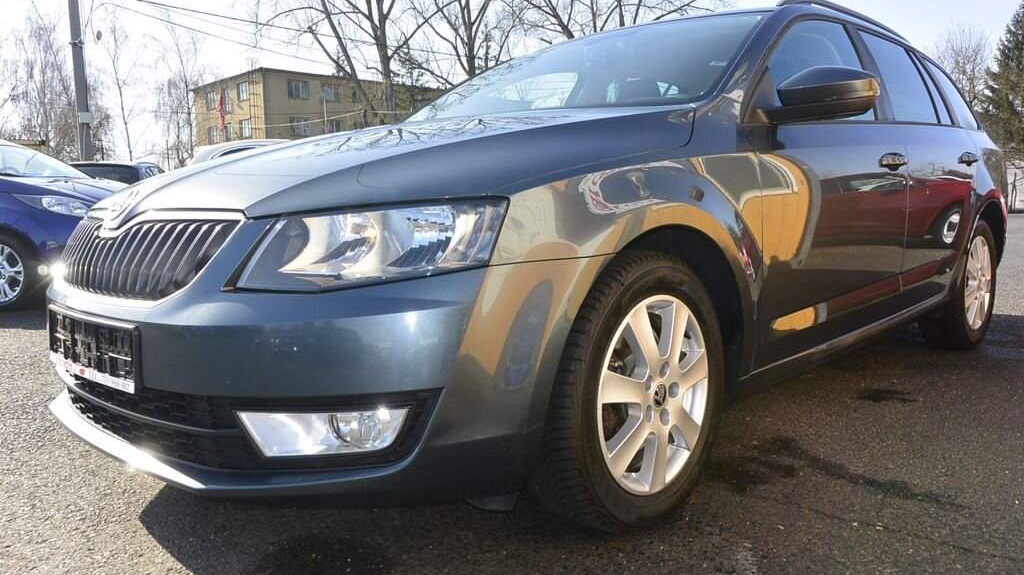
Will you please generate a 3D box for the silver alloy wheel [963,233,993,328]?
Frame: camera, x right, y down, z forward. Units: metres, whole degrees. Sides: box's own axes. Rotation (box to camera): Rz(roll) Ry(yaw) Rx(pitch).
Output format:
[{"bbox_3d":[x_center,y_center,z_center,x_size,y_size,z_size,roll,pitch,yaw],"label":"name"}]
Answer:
[{"bbox_3d":[2.131,-0.024,3.656,0.170,0.440,0.440,5,9,44],"label":"silver alloy wheel"}]

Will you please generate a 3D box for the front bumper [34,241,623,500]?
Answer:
[{"bbox_3d":[-0.670,0.138,1.905,1.800,0.480,0.700,5,9,44],"label":"front bumper"}]

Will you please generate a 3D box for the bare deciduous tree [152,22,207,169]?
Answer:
[{"bbox_3d":[-20.452,-10.370,47.387,3.600,12.560,3.600,-4,7,-23],"label":"bare deciduous tree"}]

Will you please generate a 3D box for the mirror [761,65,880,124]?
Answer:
[{"bbox_3d":[0.847,-0.522,2.100,0.230,0.165,0.240,5,9,44],"label":"mirror"}]

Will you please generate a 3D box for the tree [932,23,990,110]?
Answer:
[{"bbox_3d":[23.147,-9.000,39.554,3.400,9.550,3.400,2,7,30],"label":"tree"}]

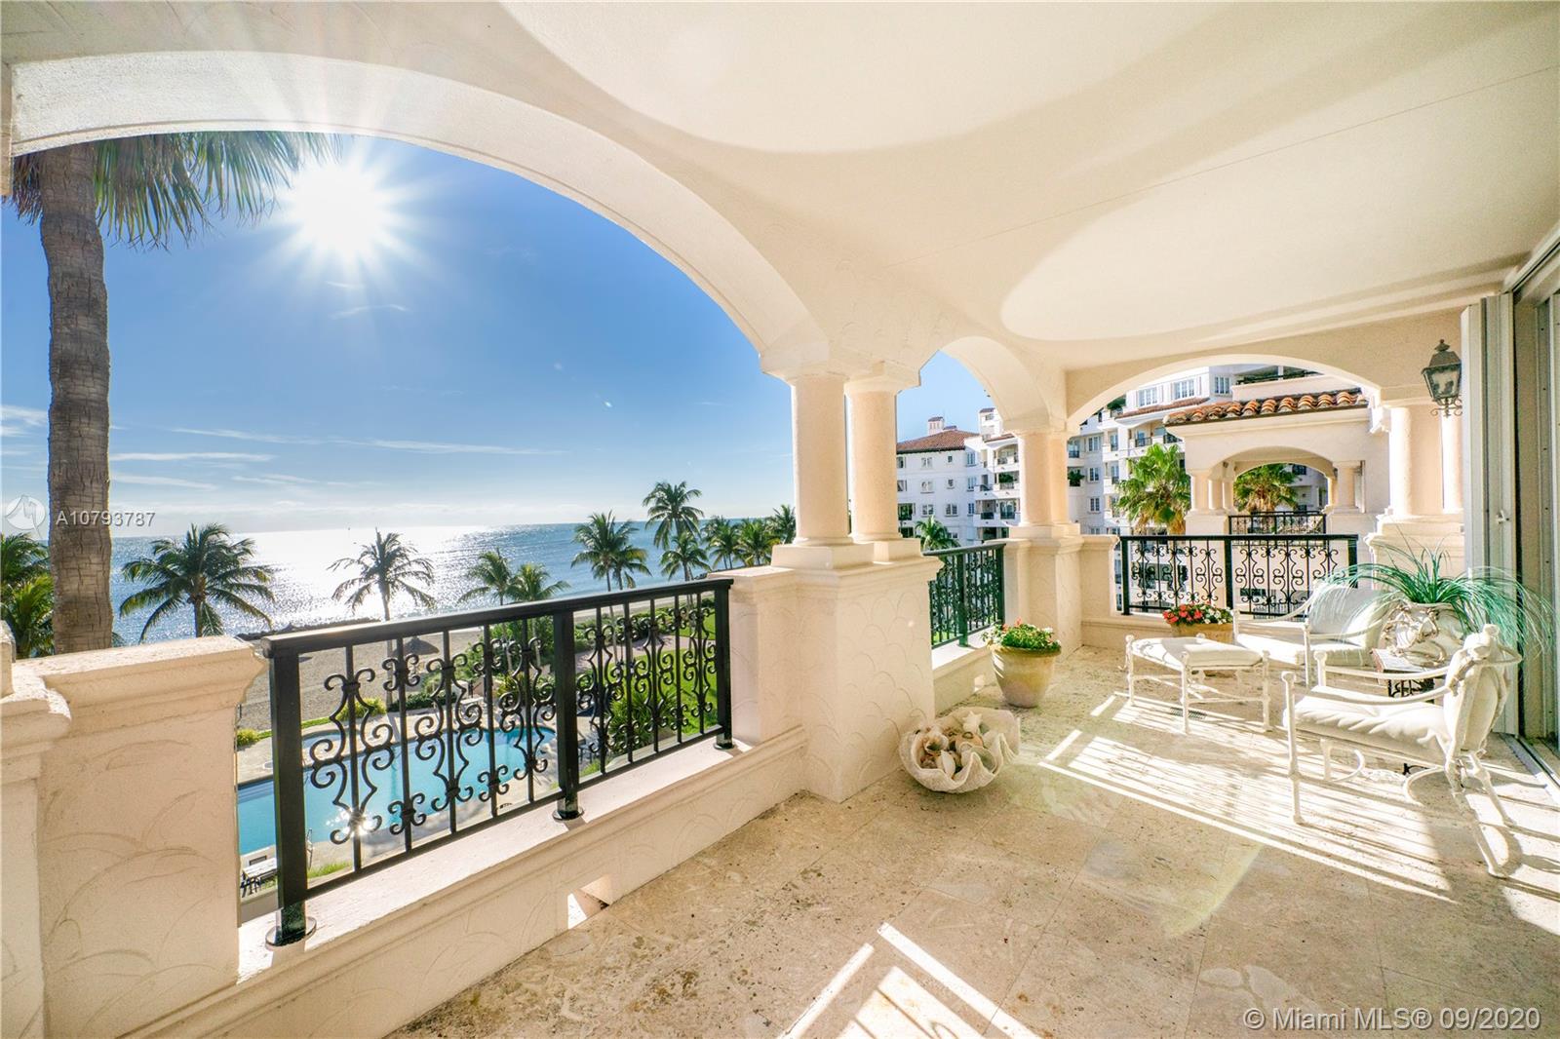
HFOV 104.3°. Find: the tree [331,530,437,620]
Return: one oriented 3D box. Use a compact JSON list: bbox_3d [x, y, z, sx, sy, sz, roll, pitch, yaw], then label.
[{"bbox_3d":[-23.968,6.197,36.929,5.500,11.060,5.500,-2,0,-33],"label":"tree"}]

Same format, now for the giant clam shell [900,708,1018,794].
[{"bbox_3d":[0.945,1.209,3.200,0.530,0.290,0.660,-1,0,44],"label":"giant clam shell"}]

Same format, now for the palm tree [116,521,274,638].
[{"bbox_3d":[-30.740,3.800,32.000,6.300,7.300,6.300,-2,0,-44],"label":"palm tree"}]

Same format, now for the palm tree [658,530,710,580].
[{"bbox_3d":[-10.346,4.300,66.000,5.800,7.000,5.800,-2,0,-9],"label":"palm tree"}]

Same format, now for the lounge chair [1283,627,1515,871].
[{"bbox_3d":[2.595,0.860,2.537,0.630,0.820,0.640,-2,0,-39],"label":"lounge chair"}]

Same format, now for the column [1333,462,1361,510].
[{"bbox_3d":[12.148,-0.697,13.000,0.360,1.090,0.360,-1,0,37],"label":"column"}]

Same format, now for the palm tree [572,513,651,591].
[{"bbox_3d":[-13.237,5.391,48.331,5.900,11.950,5.900,-2,0,-15],"label":"palm tree"}]

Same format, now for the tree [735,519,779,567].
[{"bbox_3d":[-2.488,5.421,65.975,5.000,11.110,5.000,-2,0,-2],"label":"tree"}]

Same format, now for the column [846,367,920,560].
[{"bbox_3d":[0.603,-0.316,3.577,0.350,1.080,0.350,-2,0,0],"label":"column"}]

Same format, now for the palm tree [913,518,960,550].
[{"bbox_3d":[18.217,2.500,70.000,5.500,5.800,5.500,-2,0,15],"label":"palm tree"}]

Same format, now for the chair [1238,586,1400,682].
[{"bbox_3d":[3.474,0.831,3.974,0.670,0.820,0.640,-2,0,-1],"label":"chair"}]

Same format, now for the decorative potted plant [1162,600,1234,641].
[{"bbox_3d":[3.570,0.979,5.160,0.500,0.590,0.440,-2,0,24],"label":"decorative potted plant"}]

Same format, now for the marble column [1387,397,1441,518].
[{"bbox_3d":[4.780,-0.455,4.571,0.280,0.890,0.280,-1,0,40],"label":"marble column"}]

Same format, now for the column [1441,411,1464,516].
[{"bbox_3d":[5.627,-0.482,5.032,0.270,0.890,0.270,-1,0,40],"label":"column"}]

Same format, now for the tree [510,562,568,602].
[{"bbox_3d":[-18.938,7.434,47.446,4.700,8.200,4.700,-2,0,-22],"label":"tree"}]

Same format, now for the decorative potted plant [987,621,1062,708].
[{"bbox_3d":[1.755,1.001,4.289,0.500,0.570,0.500,-2,0,22],"label":"decorative potted plant"}]

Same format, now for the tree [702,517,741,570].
[{"bbox_3d":[-6.441,5.394,68.974,4.700,11.350,4.700,-2,0,-5],"label":"tree"}]

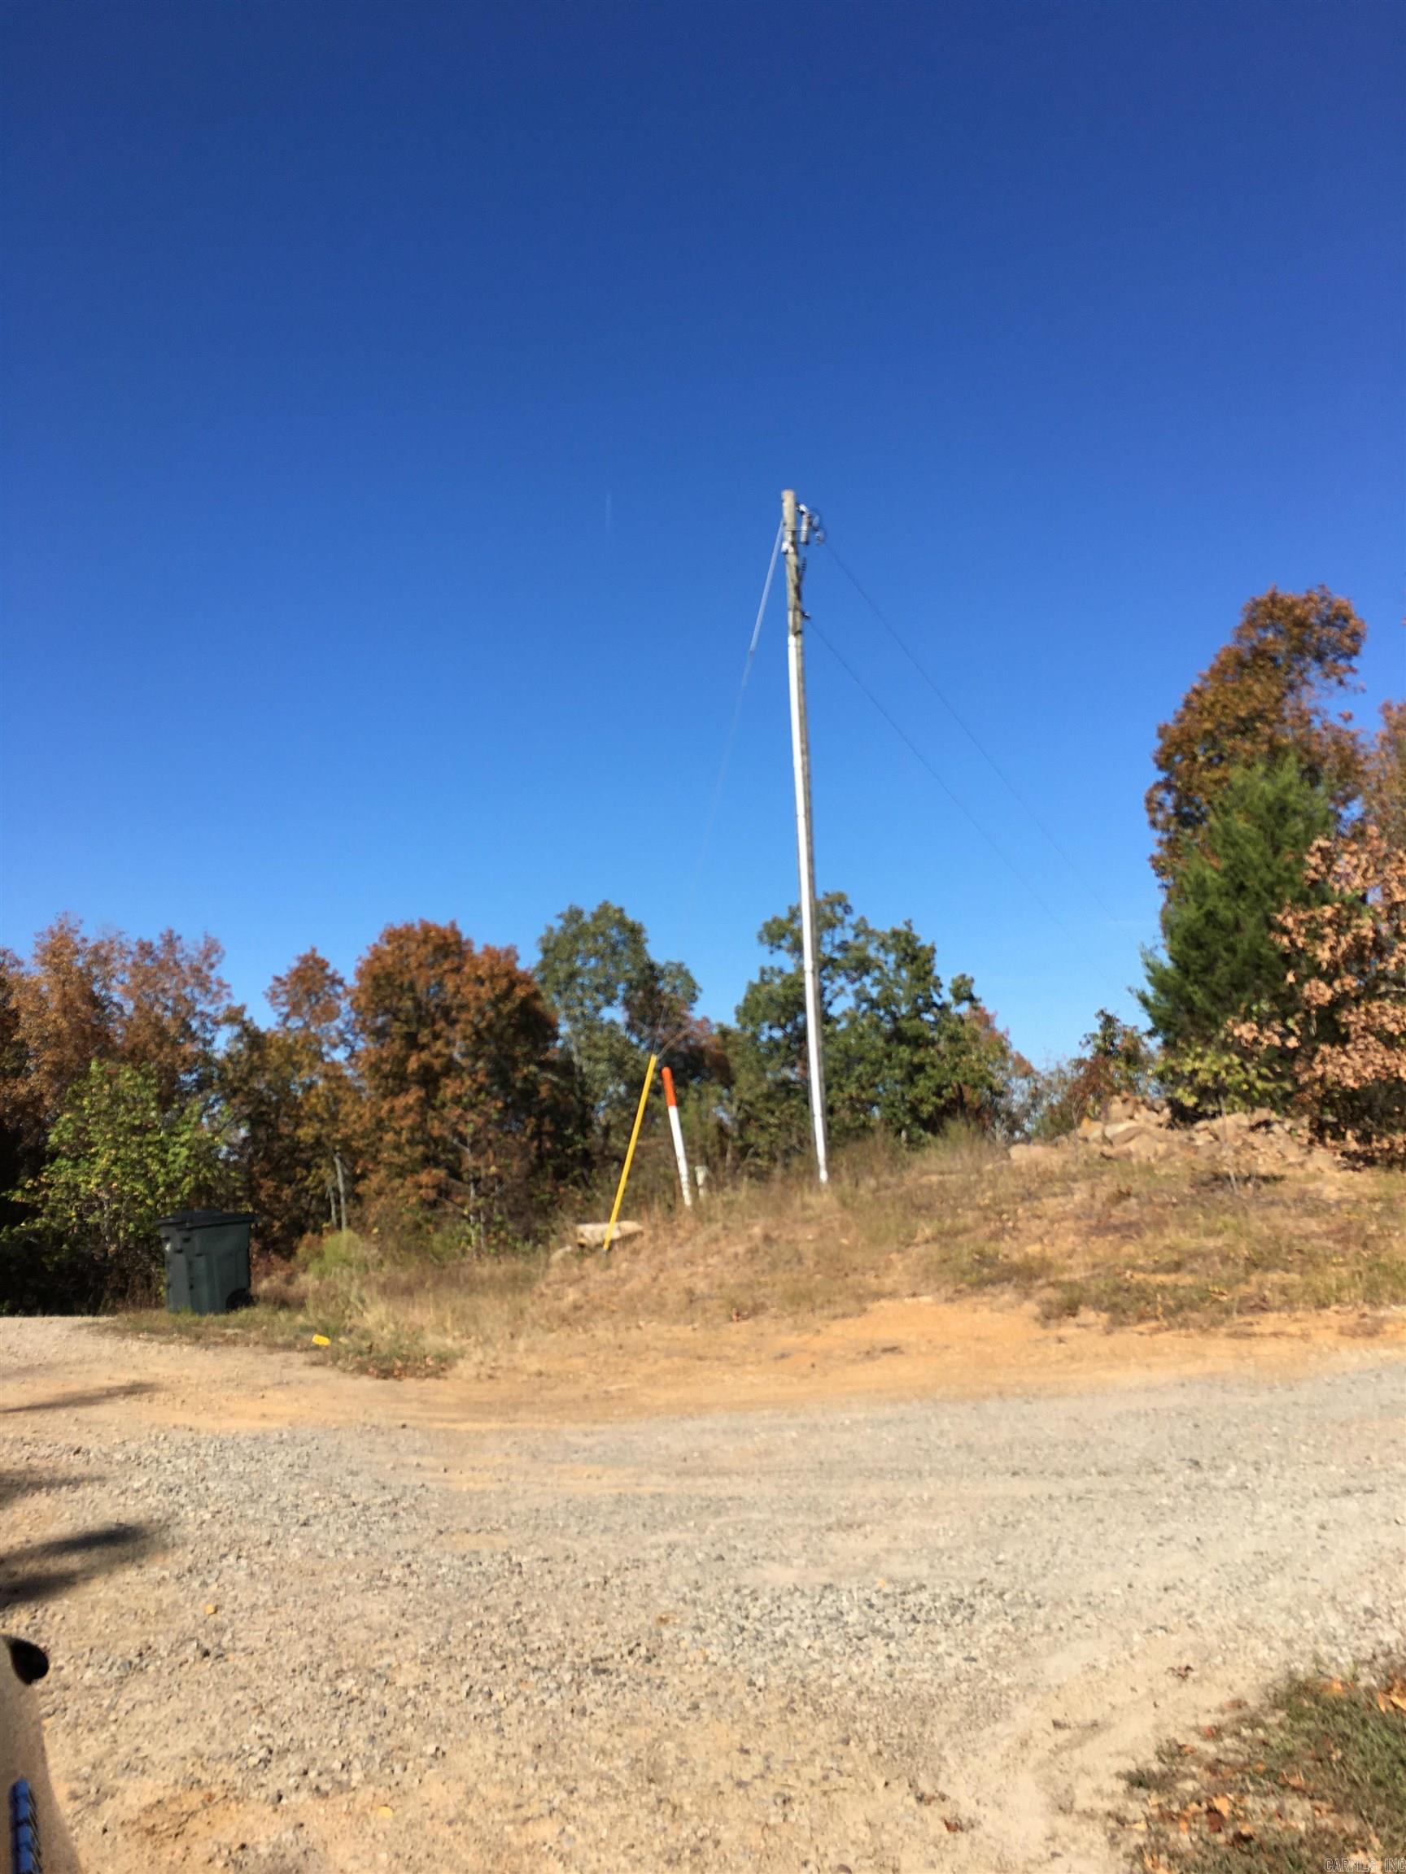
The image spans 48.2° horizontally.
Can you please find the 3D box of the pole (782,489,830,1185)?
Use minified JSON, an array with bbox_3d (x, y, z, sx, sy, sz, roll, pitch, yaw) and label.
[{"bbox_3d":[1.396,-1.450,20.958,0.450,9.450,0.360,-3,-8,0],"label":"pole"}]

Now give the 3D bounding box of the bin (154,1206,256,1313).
[{"bbox_3d":[-5.533,3.639,17.500,0.680,1.110,0.840,-10,-10,40],"label":"bin"}]

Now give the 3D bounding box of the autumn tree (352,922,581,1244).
[{"bbox_3d":[-3.974,2.457,26.383,3.838,5.499,3.838,-3,-8,0],"label":"autumn tree"}]

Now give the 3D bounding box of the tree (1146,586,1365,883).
[{"bbox_3d":[9.022,-1.411,25.627,3.585,9.005,3.585,-3,-8,0],"label":"tree"}]

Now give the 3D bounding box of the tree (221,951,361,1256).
[{"bbox_3d":[-7.186,2.886,27.372,2.451,5.340,2.696,-3,-8,0],"label":"tree"}]

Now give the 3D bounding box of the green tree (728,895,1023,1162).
[{"bbox_3d":[3.121,1.779,28.358,5.316,5.141,4.518,-3,-8,0],"label":"green tree"}]

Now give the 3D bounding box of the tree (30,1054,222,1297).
[{"bbox_3d":[-7.429,3.160,20.218,2.621,3.134,2.490,-3,-8,0],"label":"tree"}]

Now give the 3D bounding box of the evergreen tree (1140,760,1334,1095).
[{"bbox_3d":[7.108,-0.094,20.824,2.699,4.656,2.699,-3,-8,0],"label":"evergreen tree"}]

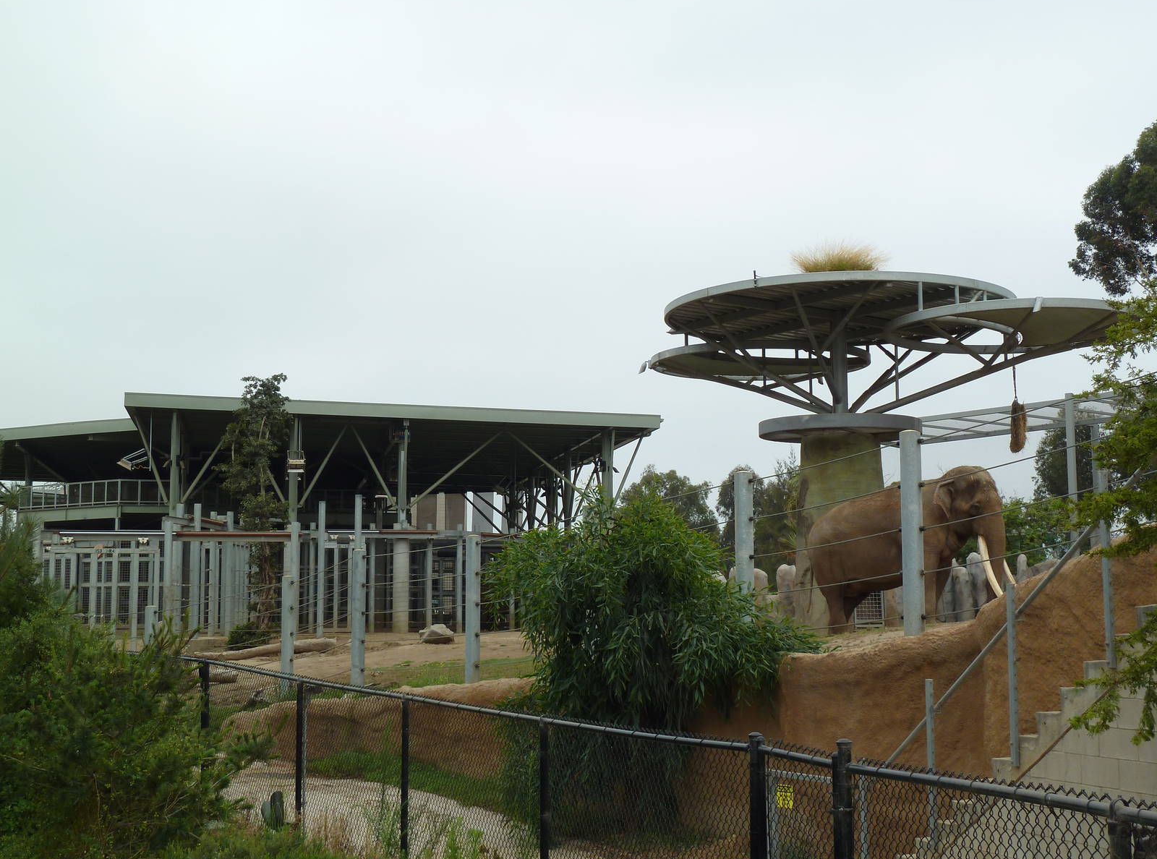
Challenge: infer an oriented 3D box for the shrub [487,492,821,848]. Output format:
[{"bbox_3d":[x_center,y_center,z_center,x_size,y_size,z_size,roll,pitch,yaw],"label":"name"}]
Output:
[{"bbox_3d":[1.162,3.639,24.700,4.900,5.100,4.000,0,-6,0],"label":"shrub"}]

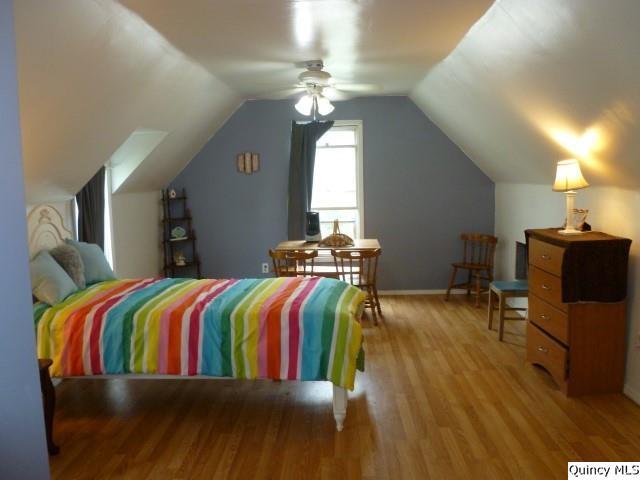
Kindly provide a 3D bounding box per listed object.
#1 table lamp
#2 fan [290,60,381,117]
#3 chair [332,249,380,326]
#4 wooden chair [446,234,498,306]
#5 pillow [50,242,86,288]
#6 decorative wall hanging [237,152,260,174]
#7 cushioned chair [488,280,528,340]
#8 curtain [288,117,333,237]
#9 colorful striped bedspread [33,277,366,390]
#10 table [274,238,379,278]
[{"bbox_3d":[1.865,-0.322,3.860,0.260,0.550,0.260,0,7,2],"label":"table lamp"},{"bbox_3d":[-0.015,-1.233,4.199,1.120,0.450,1.120,0,7,2],"label":"fan"},{"bbox_3d":[0.393,0.439,5.302,0.470,0.800,0.500,1,7,7],"label":"chair"},{"bbox_3d":[1.830,0.334,6.135,0.480,0.800,0.460,-6,9,-38],"label":"wooden chair"},{"bbox_3d":[-1.702,0.157,3.543,0.150,0.340,0.380,-24,-1,20],"label":"pillow"},{"bbox_3d":[-0.877,-0.928,6.293,0.280,0.270,0.030,0,7,2],"label":"decorative wall hanging"},{"bbox_3d":[1.875,0.489,4.824,0.480,0.820,0.430,0,7,2],"label":"cushioned chair"},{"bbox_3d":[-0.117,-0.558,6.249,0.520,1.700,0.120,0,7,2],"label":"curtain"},{"bbox_3d":[-0.705,0.536,3.417,1.960,0.500,1.060,0,7,2],"label":"colorful striped bedspread"},{"bbox_3d":[0.086,0.412,5.714,1.090,0.750,0.740,0,7,2],"label":"table"}]

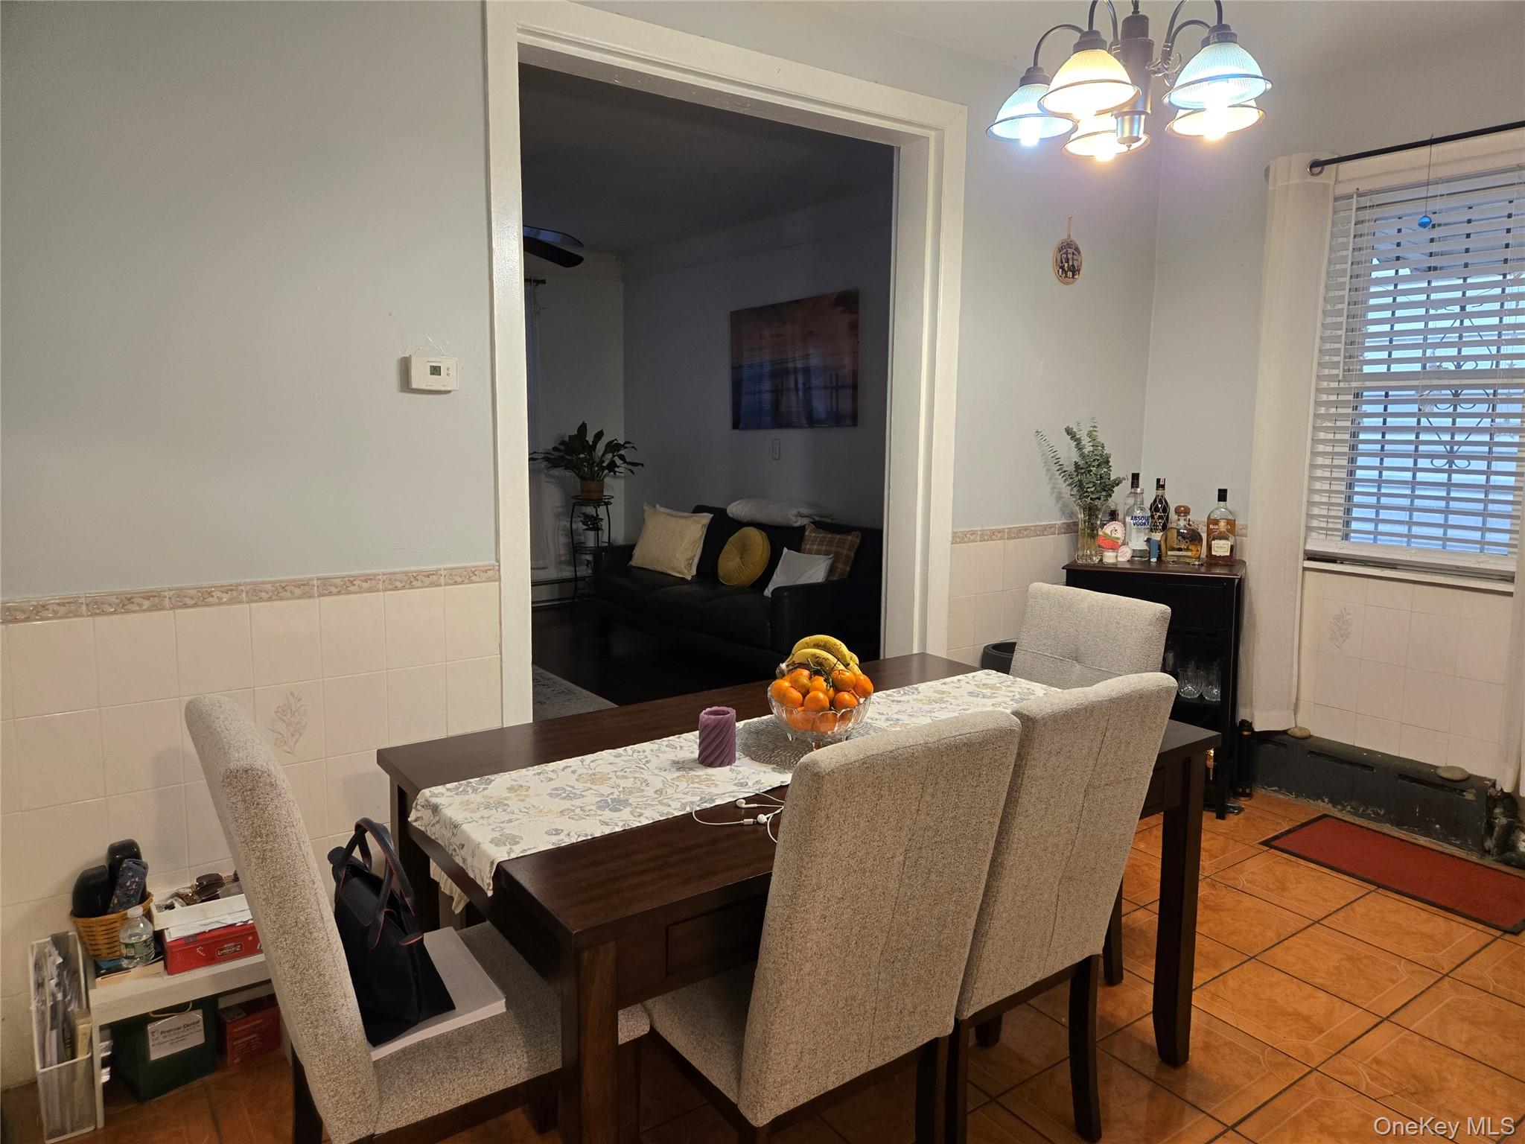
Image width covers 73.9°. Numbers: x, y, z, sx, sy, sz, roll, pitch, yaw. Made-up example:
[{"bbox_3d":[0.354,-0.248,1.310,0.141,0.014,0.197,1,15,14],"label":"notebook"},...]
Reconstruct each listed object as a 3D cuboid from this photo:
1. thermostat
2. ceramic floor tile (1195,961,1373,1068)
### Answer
[{"bbox_3d":[-0.810,-0.487,2.489,0.113,0.080,0.030,-5,10,-36],"label":"thermostat"},{"bbox_3d":[1.299,1.092,2.536,0.345,0.010,0.340,-5,10,-35],"label":"ceramic floor tile"}]

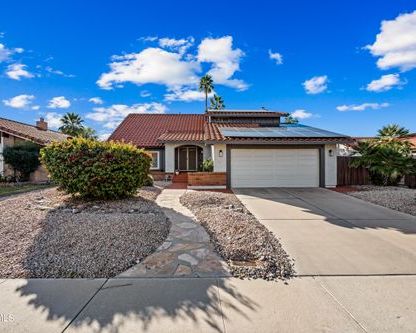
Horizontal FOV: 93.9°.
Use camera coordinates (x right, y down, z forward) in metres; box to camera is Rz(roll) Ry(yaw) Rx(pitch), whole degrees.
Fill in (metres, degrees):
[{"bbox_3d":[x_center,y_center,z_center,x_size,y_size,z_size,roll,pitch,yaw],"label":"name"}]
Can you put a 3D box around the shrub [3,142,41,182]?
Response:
[{"bbox_3d":[-12.000,-0.270,12.700,1.950,2.600,1.900,0,0,0],"label":"shrub"}]

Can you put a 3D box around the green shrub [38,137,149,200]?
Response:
[{"bbox_3d":[-4.500,0.080,8.250,4.100,2.500,3.500,0,0,0],"label":"green shrub"}]

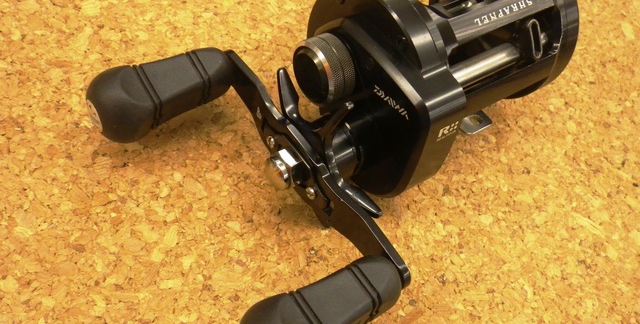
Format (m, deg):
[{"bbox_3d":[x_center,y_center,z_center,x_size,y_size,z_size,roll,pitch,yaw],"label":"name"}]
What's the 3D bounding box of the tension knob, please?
[{"bbox_3d":[0.001,-0.028,0.198,0.009,0.022,0.022,-25,53,-28],"label":"tension knob"}]

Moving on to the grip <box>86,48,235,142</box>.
[{"bbox_3d":[-0.048,-0.022,0.196,0.045,0.023,0.023,-26,80,-28],"label":"grip"}]

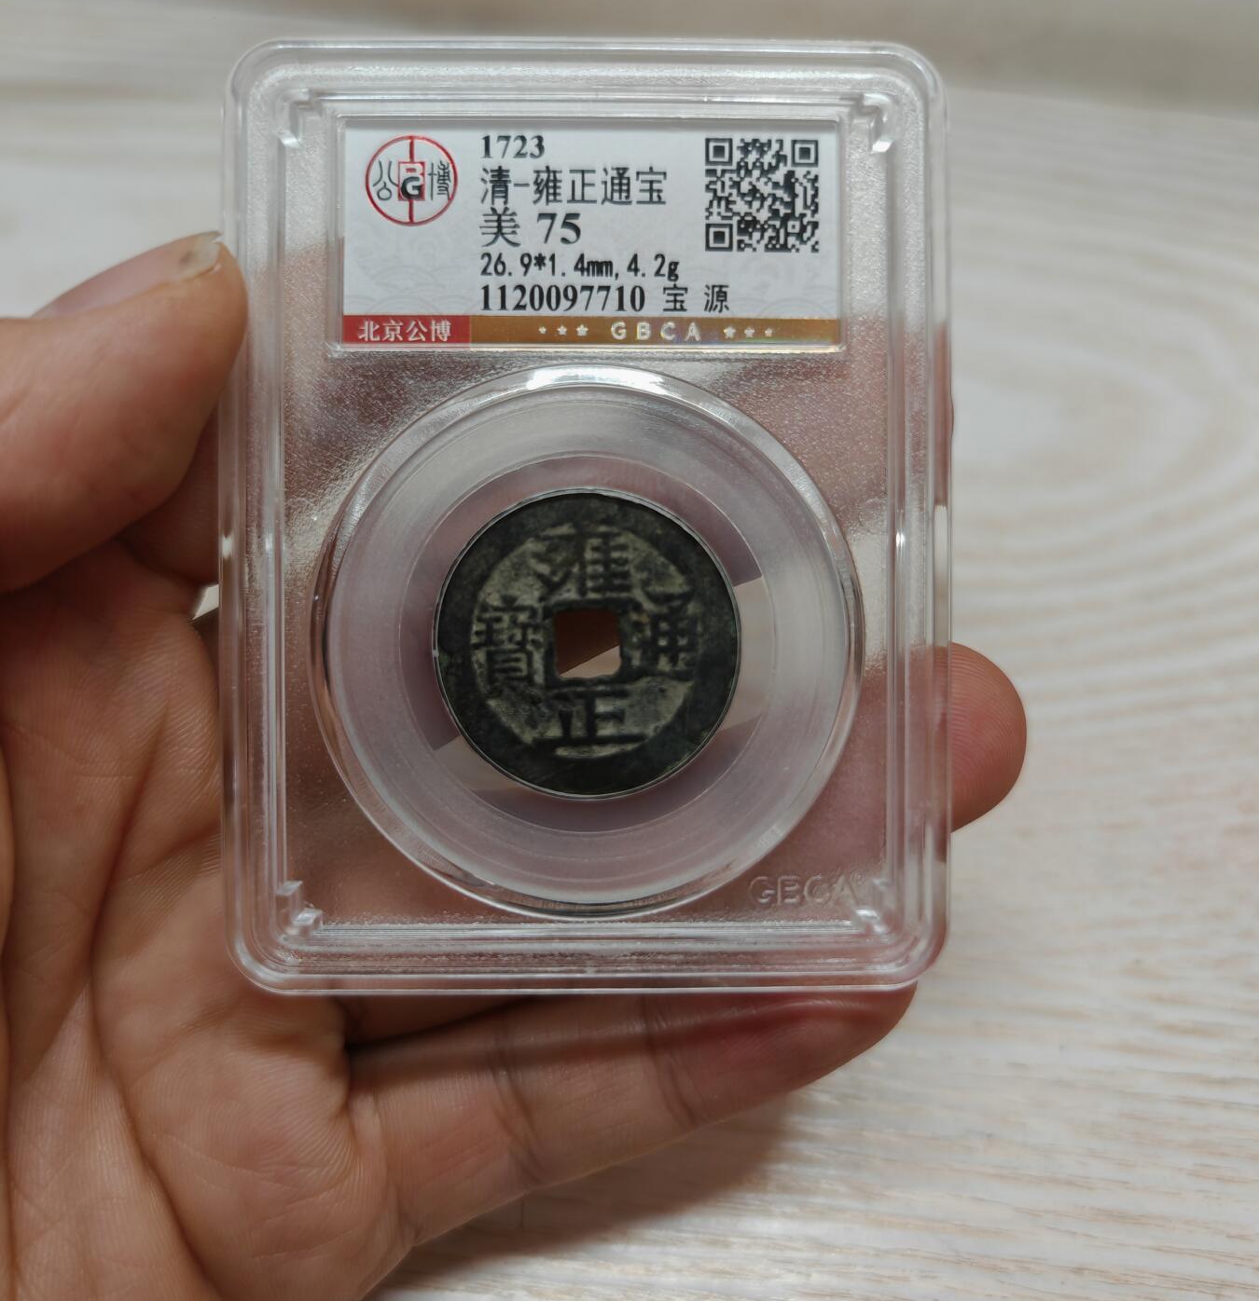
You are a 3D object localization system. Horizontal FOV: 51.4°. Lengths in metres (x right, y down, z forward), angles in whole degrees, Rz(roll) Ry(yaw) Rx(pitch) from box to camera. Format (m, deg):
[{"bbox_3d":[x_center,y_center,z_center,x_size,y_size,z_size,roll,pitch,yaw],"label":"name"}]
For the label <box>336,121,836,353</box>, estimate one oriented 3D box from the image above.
[{"bbox_3d":[-0.003,-0.037,0.117,0.044,0.001,0.020,0,89,0],"label":"label"}]

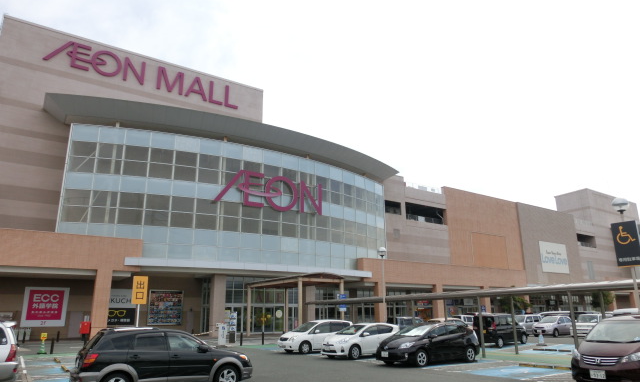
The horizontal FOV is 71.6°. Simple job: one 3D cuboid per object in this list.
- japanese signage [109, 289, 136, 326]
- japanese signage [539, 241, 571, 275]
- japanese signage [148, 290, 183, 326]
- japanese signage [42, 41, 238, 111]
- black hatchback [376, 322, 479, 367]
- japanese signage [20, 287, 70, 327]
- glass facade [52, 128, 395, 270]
[{"bbox_3d":[-17.967,10.368,39.513,2.915,3.090,0.150,9,-19,-33],"label":"japanese signage"},{"bbox_3d":[38.423,10.975,72.420,7.800,5.000,0.160,9,-19,-33],"label":"japanese signage"},{"bbox_3d":[-14.459,10.988,41.780,3.130,3.165,0.150,9,-19,-33],"label":"japanese signage"},{"bbox_3d":[-16.051,-11.054,42.594,17.670,2.450,0.350,9,-19,-33],"label":"japanese signage"},{"bbox_3d":[4.254,5.907,17.336,4.460,1.490,1.780,9,-19,-33],"label":"black hatchback"},{"bbox_3d":[-22.555,9.561,36.547,3.140,3.135,0.150,9,-19,-33],"label":"japanese signage"},{"bbox_3d":[-5.239,1.763,44.496,35.800,11.400,3.500,9,-19,-33],"label":"glass facade"}]

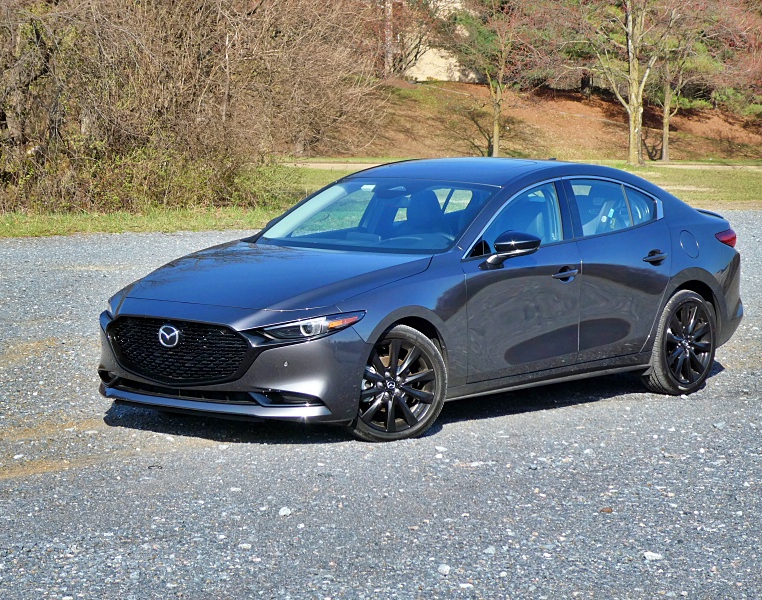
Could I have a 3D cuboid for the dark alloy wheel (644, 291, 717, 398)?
[{"bbox_3d":[1.853,0.264,14.203,0.220,0.650,0.650,5,7,42],"label":"dark alloy wheel"}]

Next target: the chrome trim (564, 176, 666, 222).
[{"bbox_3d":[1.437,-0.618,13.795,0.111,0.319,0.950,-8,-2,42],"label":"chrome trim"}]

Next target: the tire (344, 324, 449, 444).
[{"bbox_3d":[0.027,0.449,12.189,0.650,0.650,0.215,-2,6,-21],"label":"tire"}]

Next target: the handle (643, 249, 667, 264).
[{"bbox_3d":[1.672,-0.261,13.805,0.060,0.070,0.235,5,7,42],"label":"handle"}]

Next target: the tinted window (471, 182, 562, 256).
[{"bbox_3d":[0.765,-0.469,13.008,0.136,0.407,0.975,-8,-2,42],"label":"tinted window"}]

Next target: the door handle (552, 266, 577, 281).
[{"bbox_3d":[1.070,-0.158,13.143,0.060,0.070,0.235,5,7,42],"label":"door handle"}]

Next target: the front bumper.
[{"bbox_3d":[-0.948,0.347,12.269,1.770,0.520,0.610,5,7,42],"label":"front bumper"}]

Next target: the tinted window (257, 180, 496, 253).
[{"bbox_3d":[-0.038,-0.502,13.200,1.340,0.390,0.720,5,7,42],"label":"tinted window"}]

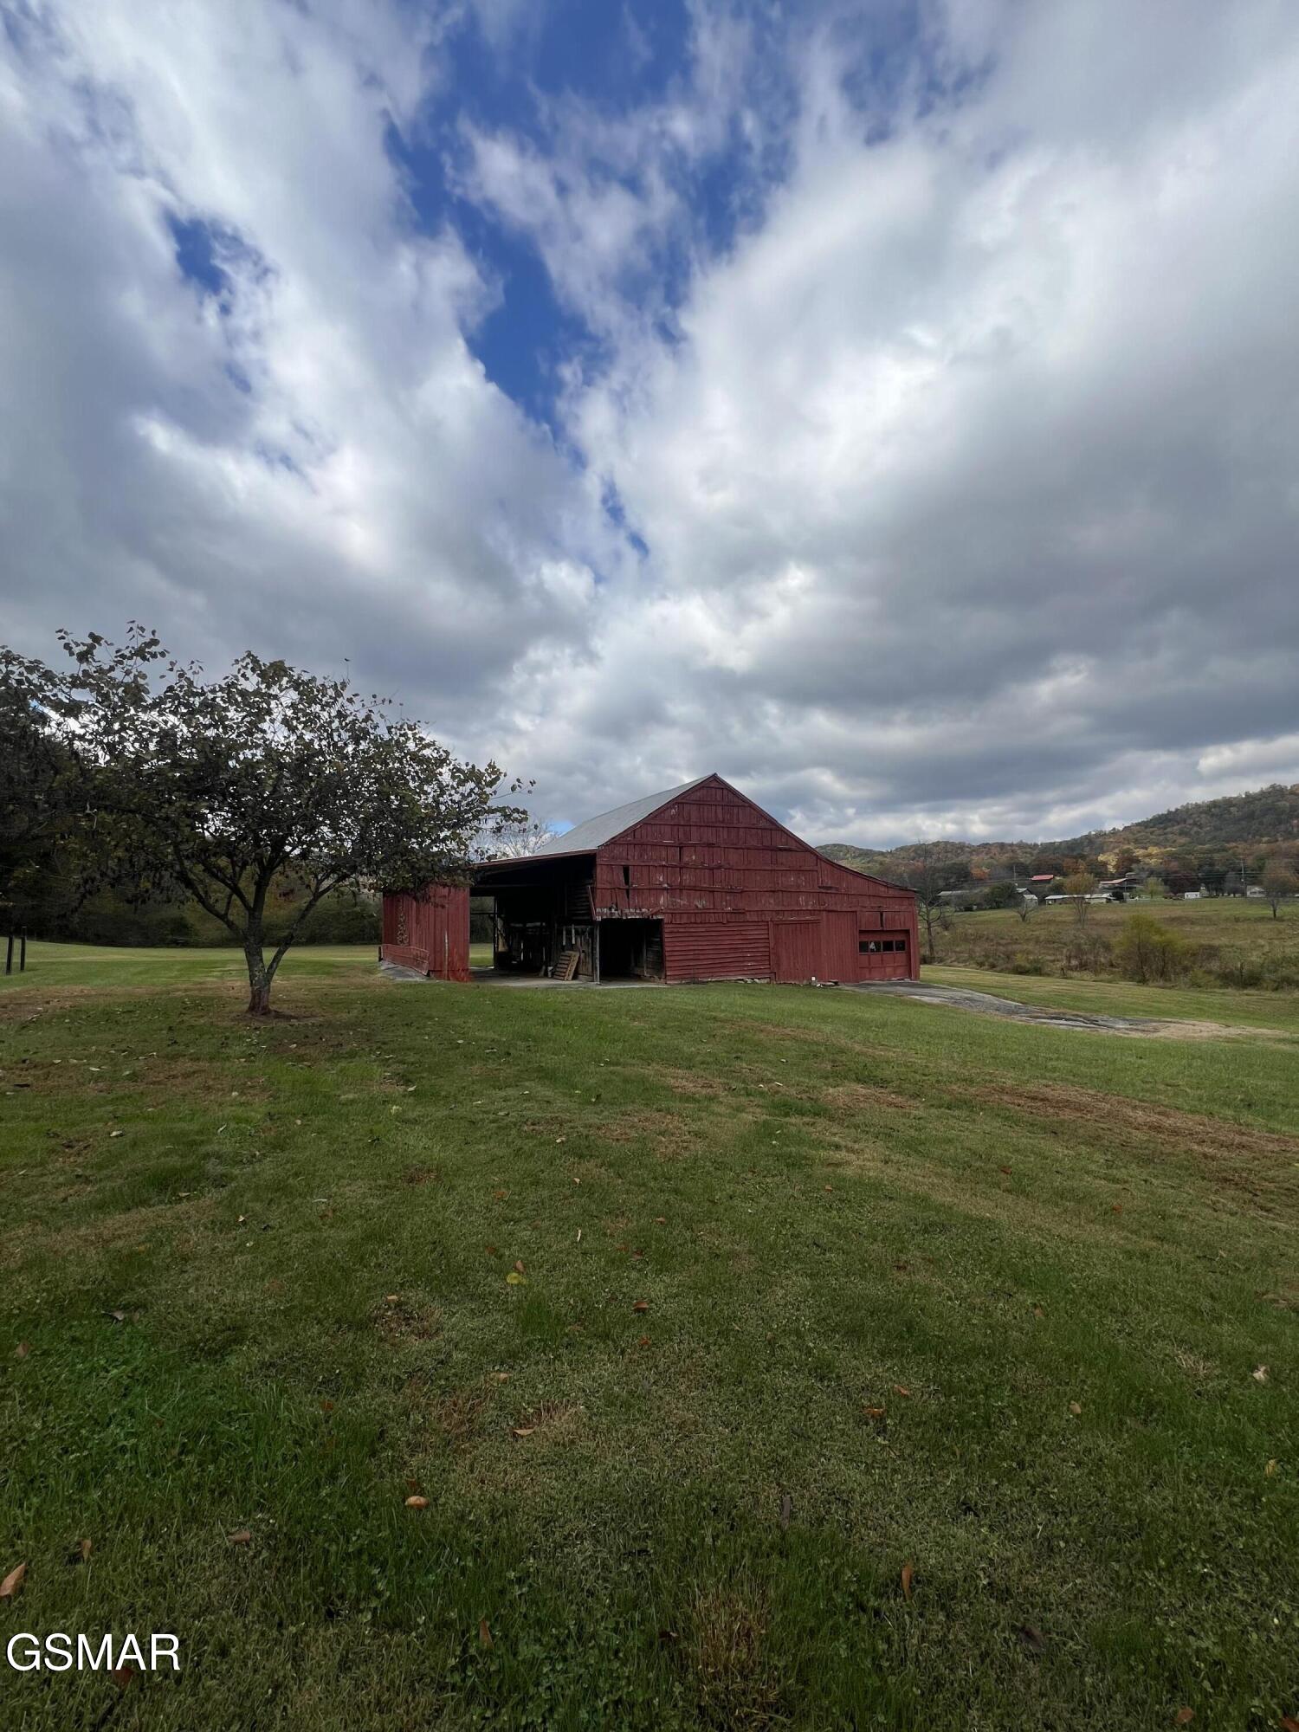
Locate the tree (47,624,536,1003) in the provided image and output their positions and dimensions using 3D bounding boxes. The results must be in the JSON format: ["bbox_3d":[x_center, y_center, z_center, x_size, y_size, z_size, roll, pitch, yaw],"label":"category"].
[{"bbox_3d":[-5.938,-0.812,11.000,7.000,6.350,6.700,0,-4,0],"label":"tree"}]

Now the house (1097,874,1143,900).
[{"bbox_3d":[148.409,6.823,205.000,13.500,7.600,10.000,-1,-4,9],"label":"house"}]

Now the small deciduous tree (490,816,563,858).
[{"bbox_3d":[-9.685,1.288,49.655,7.500,10.400,7.500,0,-4,0],"label":"small deciduous tree"}]

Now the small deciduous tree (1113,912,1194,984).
[{"bbox_3d":[27.122,4.405,35.000,4.200,3.900,3.900,0,-4,0],"label":"small deciduous tree"}]

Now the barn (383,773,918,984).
[{"bbox_3d":[-0.502,0.977,30.338,20.400,7.980,14.200,1,-4,-25],"label":"barn"}]

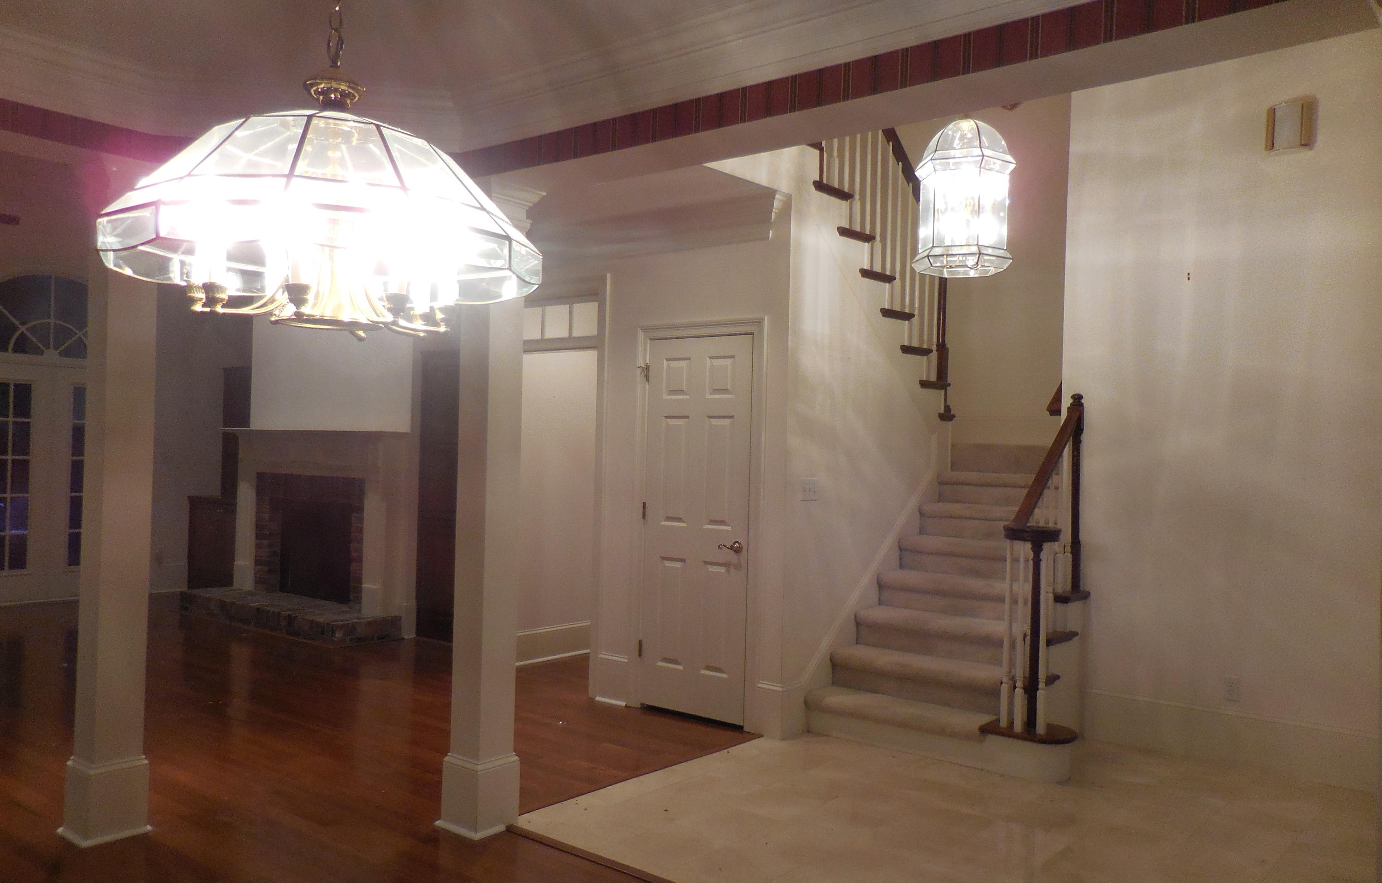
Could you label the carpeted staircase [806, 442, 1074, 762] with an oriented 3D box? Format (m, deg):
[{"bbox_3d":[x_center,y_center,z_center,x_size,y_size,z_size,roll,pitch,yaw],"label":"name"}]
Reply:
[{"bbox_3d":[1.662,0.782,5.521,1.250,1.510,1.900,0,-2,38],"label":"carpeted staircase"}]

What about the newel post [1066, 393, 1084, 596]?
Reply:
[{"bbox_3d":[2.005,0.270,5.214,0.075,1.045,0.075,0,-2,38],"label":"newel post"}]

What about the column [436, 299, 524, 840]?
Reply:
[{"bbox_3d":[-0.769,0.238,3.799,0.250,2.420,0.250,0,-2,38],"label":"column"}]

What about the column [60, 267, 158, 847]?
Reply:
[{"bbox_3d":[-2.098,0.207,3.660,0.250,2.420,0.250,0,-2,38],"label":"column"}]

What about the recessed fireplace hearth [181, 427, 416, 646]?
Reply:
[{"bbox_3d":[-3.220,0.699,8.143,2.340,1.580,0.720,0,-2,38],"label":"recessed fireplace hearth"}]

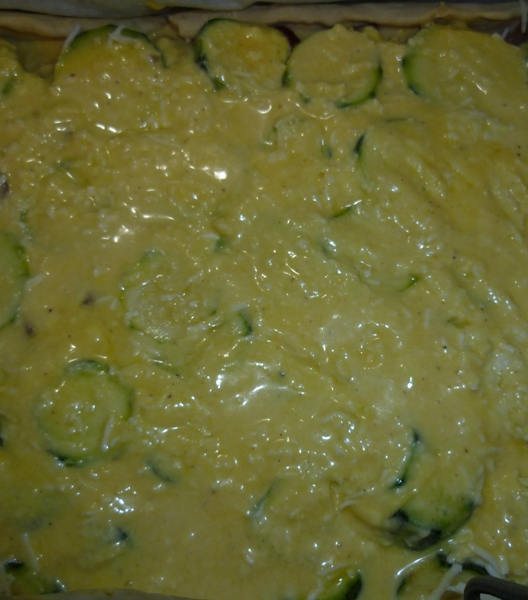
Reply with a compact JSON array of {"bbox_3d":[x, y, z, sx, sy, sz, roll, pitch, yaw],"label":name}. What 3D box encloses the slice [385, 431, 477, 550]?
[{"bbox_3d":[0.072,0.083,0.283,0.041,0.010,0.047,0,70,-4],"label":"slice"}]

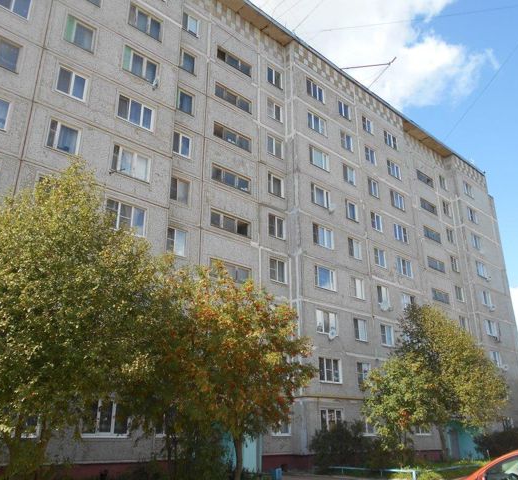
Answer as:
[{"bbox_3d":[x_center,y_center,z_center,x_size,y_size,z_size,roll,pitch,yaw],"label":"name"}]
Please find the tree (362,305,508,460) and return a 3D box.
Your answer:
[{"bbox_3d":[10.170,8.281,27.801,7.500,8.700,6.800,-7,-23,18],"label":"tree"}]

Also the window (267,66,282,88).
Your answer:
[{"bbox_3d":[1.075,-11.194,33.215,1.410,1.400,0.150,18,-28,-38],"label":"window"}]

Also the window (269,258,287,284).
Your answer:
[{"bbox_3d":[1.093,1.831,28.328,1.400,1.387,0.150,18,-28,-39],"label":"window"}]

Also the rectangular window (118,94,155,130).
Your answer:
[{"bbox_3d":[-5.965,-6.167,23.392,2.000,1.350,0.150,18,-27,-39],"label":"rectangular window"}]

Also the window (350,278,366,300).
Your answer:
[{"bbox_3d":[6.454,3.098,31.576,1.400,1.360,0.200,18,-28,-38],"label":"window"}]

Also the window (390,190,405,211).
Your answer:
[{"bbox_3d":[11.309,-3.179,39.233,2.000,1.420,0.150,18,-27,-39],"label":"window"}]

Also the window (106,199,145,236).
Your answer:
[{"bbox_3d":[-5.918,-0.909,21.267,1.950,1.387,0.150,18,-28,-39],"label":"window"}]

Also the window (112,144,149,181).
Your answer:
[{"bbox_3d":[-5.910,-3.569,22.346,1.900,1.360,0.200,18,-28,-38],"label":"window"}]

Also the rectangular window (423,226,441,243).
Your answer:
[{"bbox_3d":[15.667,-0.429,43.417,2.840,0.956,0.150,18,-28,-39],"label":"rectangular window"}]

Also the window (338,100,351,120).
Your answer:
[{"bbox_3d":[6.630,-9.996,37.199,1.520,1.360,0.150,18,-27,-39],"label":"window"}]

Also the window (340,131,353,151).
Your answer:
[{"bbox_3d":[6.616,-7.430,36.221,1.500,1.430,0.150,18,-27,-39],"label":"window"}]

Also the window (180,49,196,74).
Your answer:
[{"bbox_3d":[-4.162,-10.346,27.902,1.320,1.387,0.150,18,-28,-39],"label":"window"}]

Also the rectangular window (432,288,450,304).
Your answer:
[{"bbox_3d":[15.414,4.818,40.770,2.770,0.920,0.150,18,-28,-38],"label":"rectangular window"}]

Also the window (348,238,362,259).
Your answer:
[{"bbox_3d":[6.465,0.617,32.493,1.390,1.340,0.150,18,-28,-38],"label":"window"}]

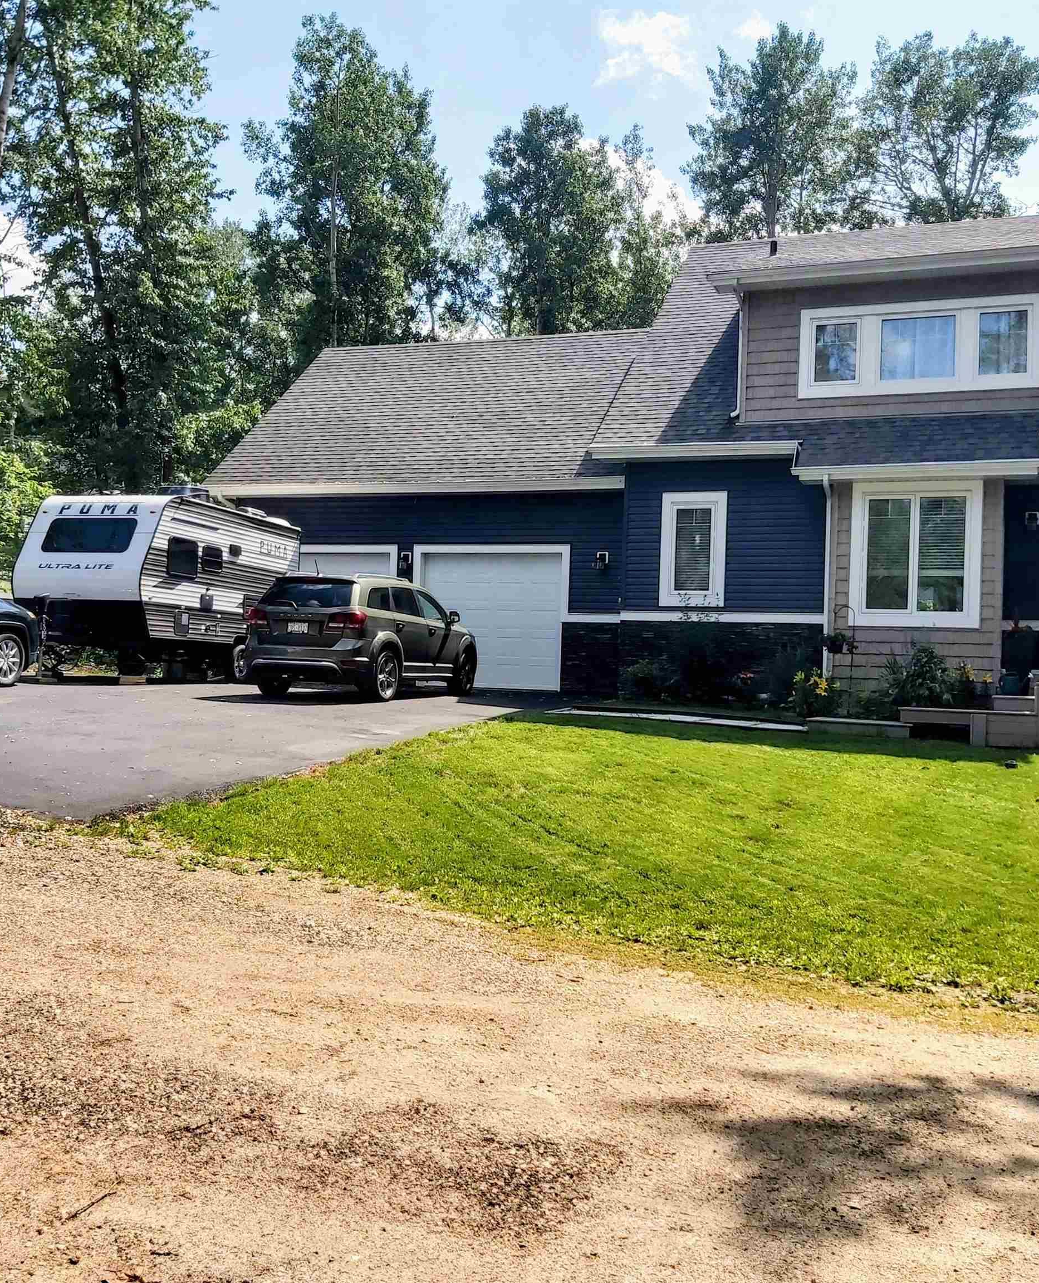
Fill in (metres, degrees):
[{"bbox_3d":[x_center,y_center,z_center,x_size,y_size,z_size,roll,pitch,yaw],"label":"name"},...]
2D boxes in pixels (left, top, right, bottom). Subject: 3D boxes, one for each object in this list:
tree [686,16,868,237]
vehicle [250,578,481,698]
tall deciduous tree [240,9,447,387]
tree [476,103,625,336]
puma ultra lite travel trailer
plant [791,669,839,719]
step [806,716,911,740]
[{"bbox_3d":[7.353,-8.485,38.590,5.558,20.585,5.558,1,-2,21],"label":"tree"},{"bbox_3d":[-2.079,-0.092,18.794,1.880,1.740,4.880,3,0,19],"label":"vehicle"},{"bbox_3d":[-5.643,-8.856,38.595,6.247,20.329,6.247,1,-2,21],"label":"tall deciduous tree"},{"bbox_3d":[0.651,-8.131,42.608,4.965,19.684,4.965,1,-2,21],"label":"tree"},{"bbox_3d":[-5.916,-0.989,20.645,2.300,3.227,5.315,1,-2,20],"label":"puma ultra lite travel trailer"},{"bbox_3d":[3.755,0.670,16.300,0.600,0.640,0.550,1,-2,21],"label":"plant"},{"bbox_3d":[4.125,1.050,15.568,1.209,0.200,0.380,1,-3,26],"label":"step"}]

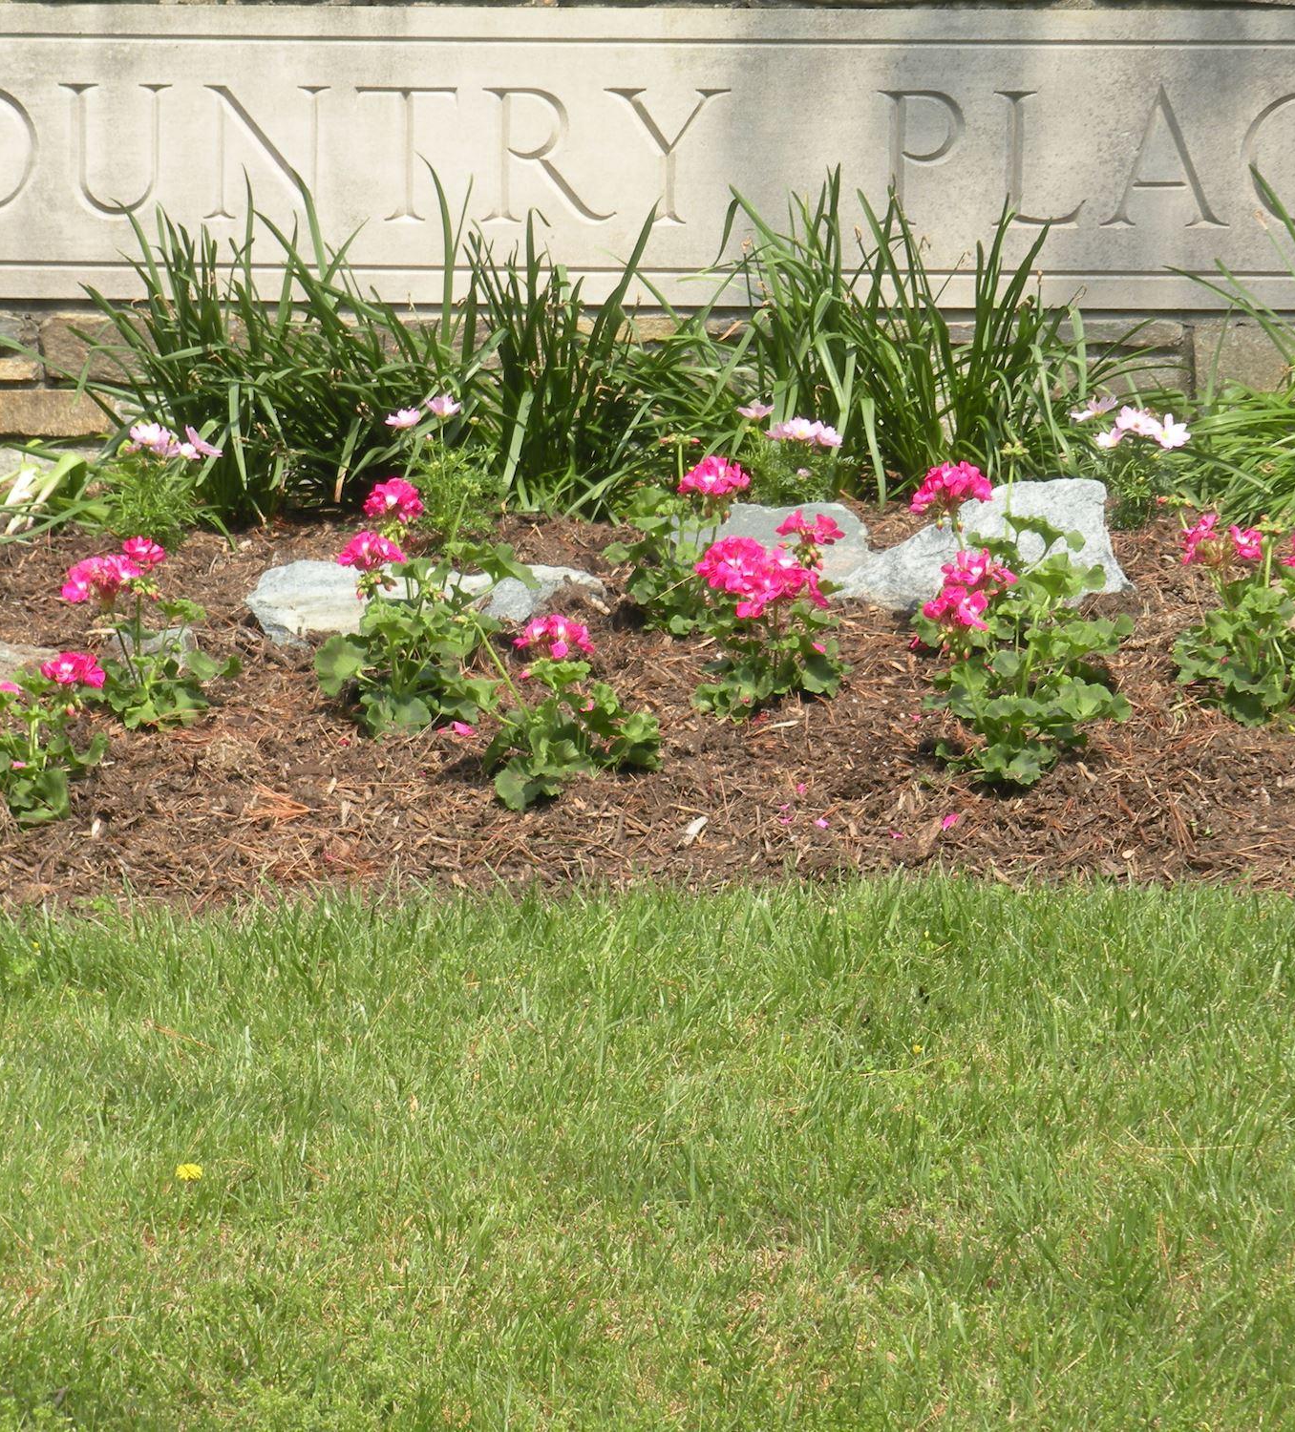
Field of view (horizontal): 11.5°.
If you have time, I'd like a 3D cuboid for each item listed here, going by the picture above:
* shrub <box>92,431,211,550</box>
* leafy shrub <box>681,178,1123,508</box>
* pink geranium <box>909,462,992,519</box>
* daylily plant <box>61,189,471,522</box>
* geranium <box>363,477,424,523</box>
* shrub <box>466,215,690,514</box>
[{"bbox_3d":[-0.686,-0.313,8.950,0.165,0.150,0.150,0,7,0],"label":"shrub"},{"bbox_3d":[0.369,-0.529,9.100,0.620,0.420,0.430,0,7,0],"label":"leafy shrub"},{"bbox_3d":[0.402,-0.298,8.550,0.110,0.072,0.100,0,7,0],"label":"pink geranium"},{"bbox_3d":[-0.532,-0.503,9.100,0.560,0.430,0.420,0,7,0],"label":"daylily plant"},{"bbox_3d":[-0.338,-0.287,8.600,0.082,0.056,0.080,0,7,0],"label":"geranium"},{"bbox_3d":[-0.098,-0.495,9.100,0.315,0.400,0.300,0,7,0],"label":"shrub"}]

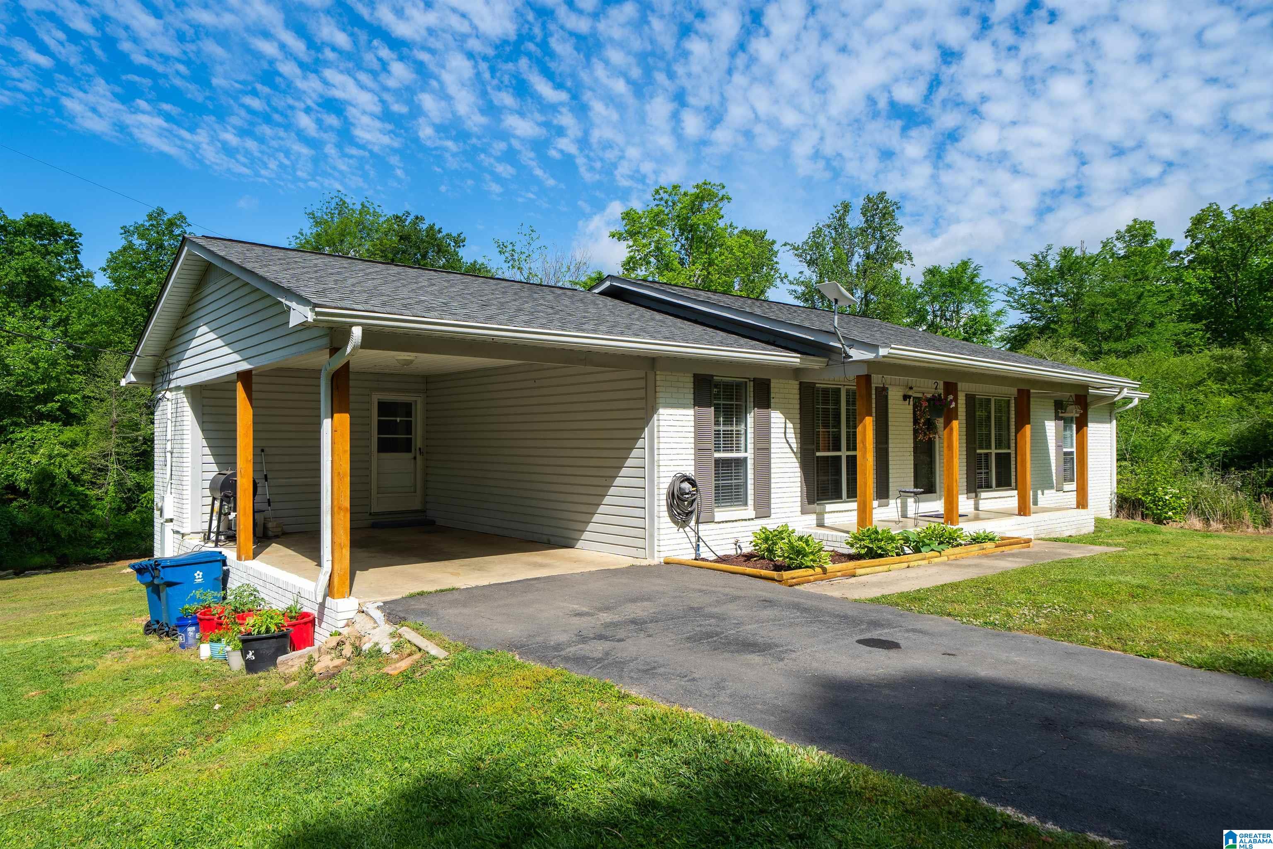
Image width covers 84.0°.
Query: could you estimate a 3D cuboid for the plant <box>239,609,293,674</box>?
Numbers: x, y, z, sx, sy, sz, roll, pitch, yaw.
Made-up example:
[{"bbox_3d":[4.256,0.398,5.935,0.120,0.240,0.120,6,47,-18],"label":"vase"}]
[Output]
[{"bbox_3d":[-3.590,2.080,6.880,0.450,0.580,0.470,-1,-1,45],"label":"plant"}]

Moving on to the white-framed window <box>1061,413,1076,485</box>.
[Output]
[{"bbox_3d":[10.140,0.460,16.500,0.800,1.860,0.100,0,-1,-38],"label":"white-framed window"}]

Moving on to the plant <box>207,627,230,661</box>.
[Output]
[{"bbox_3d":[-4.490,2.340,7.600,0.210,0.330,0.210,0,-1,-30],"label":"plant"}]

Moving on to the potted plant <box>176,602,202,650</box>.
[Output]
[{"bbox_3d":[-5.340,2.390,8.450,0.310,0.540,0.310,0,-1,-30],"label":"potted plant"}]

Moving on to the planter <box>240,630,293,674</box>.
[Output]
[{"bbox_3d":[-3.590,2.200,6.880,0.430,0.350,0.450,-1,-1,45],"label":"planter"}]

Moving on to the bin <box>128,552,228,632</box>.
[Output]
[{"bbox_3d":[-5.980,2.210,9.220,0.660,1.010,0.840,-1,-1,45],"label":"bin"}]

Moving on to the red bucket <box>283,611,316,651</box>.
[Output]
[{"bbox_3d":[-3.410,2.120,7.170,0.300,0.350,0.300,0,-1,-30],"label":"red bucket"}]

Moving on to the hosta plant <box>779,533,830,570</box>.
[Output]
[{"bbox_3d":[2.040,1.515,8.600,0.620,0.370,0.580,0,-1,-14],"label":"hosta plant"}]

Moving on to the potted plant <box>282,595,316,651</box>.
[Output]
[{"bbox_3d":[-3.410,2.030,7.170,0.300,0.570,0.300,0,-1,-30],"label":"potted plant"}]

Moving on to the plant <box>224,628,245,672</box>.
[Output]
[{"bbox_3d":[-3.940,2.200,6.950,0.180,0.410,0.180,0,-1,-30],"label":"plant"}]

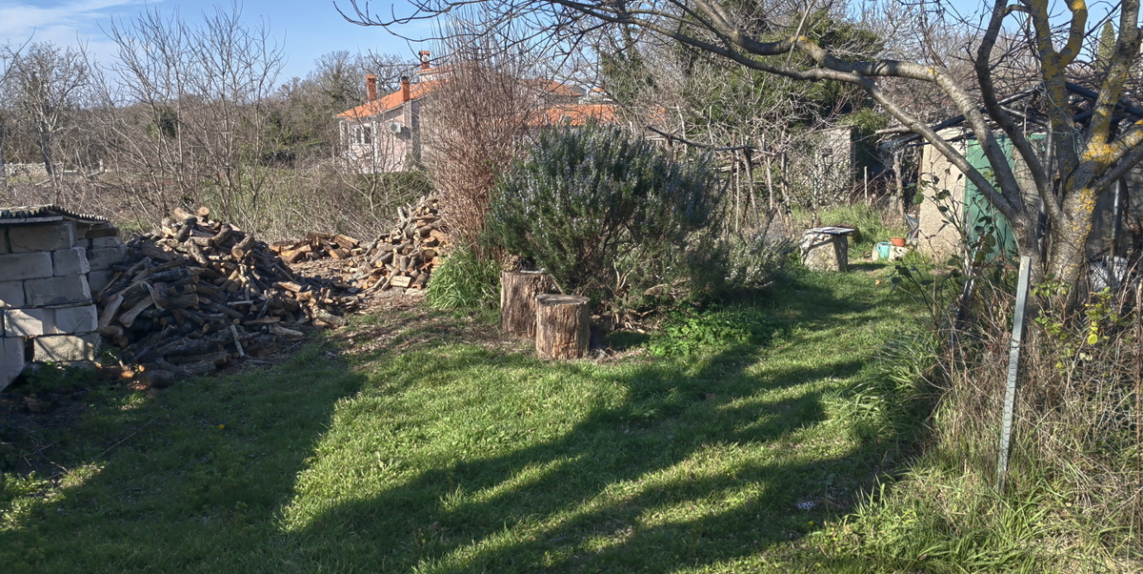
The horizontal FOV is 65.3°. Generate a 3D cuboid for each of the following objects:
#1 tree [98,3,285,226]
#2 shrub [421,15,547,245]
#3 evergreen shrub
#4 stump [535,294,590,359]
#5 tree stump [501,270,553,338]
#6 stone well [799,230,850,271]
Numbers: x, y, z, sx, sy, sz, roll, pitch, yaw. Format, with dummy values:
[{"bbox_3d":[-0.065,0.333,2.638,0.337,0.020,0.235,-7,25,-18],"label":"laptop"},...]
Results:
[{"bbox_3d":[-7.256,-3.149,17.000,3.400,4.200,2.900,-4,9,-22],"label":"tree"},{"bbox_3d":[-0.968,-1.364,9.800,1.350,2.800,1.250,0,9,0],"label":"shrub"},{"bbox_3d":[0.322,-0.624,8.500,2.150,1.720,1.800,0,9,0],"label":"evergreen shrub"},{"bbox_3d":[-0.069,0.295,6.800,0.405,0.420,0.405,0,9,0],"label":"stump"},{"bbox_3d":[-0.381,0.137,7.580,0.420,0.500,0.420,0,9,0],"label":"tree stump"},{"bbox_3d":[3.578,-0.527,12.617,0.600,0.540,0.600,4,9,25],"label":"stone well"}]

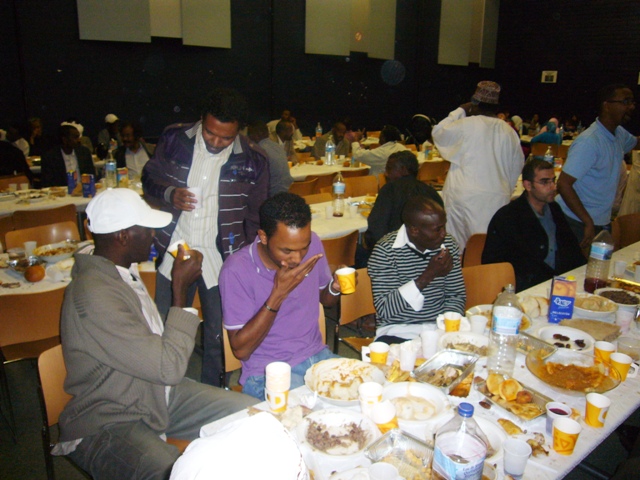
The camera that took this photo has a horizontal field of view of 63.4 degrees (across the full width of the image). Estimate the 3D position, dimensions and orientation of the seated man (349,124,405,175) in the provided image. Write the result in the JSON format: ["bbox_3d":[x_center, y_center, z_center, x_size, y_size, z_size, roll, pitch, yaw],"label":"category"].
[{"bbox_3d":[0.722,-0.745,6.257,0.620,1.260,0.750,-7,17,-24],"label":"seated man"}]

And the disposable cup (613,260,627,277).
[{"bbox_3d":[1.523,0.137,2.611,0.068,0.076,0.068,0,18,0],"label":"disposable cup"}]

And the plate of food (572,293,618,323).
[{"bbox_3d":[1.124,0.264,2.127,0.220,0.060,0.220,1,16,0],"label":"plate of food"}]

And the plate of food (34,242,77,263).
[{"bbox_3d":[-1.423,0.077,2.782,0.245,0.062,0.245,0,18,0],"label":"plate of food"}]

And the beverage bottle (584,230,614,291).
[{"bbox_3d":[1.253,0.085,2.310,0.110,0.310,0.110,1,16,0],"label":"beverage bottle"}]

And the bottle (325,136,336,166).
[{"bbox_3d":[0.115,-0.997,5.760,0.088,0.315,0.088,0,18,0],"label":"bottle"}]

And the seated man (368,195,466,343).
[{"bbox_3d":[0.527,0.438,2.170,0.500,1.240,0.760,-9,20,-27],"label":"seated man"}]

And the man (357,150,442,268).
[{"bbox_3d":[0.444,-0.017,3.661,0.550,1.230,0.780,-14,22,-43],"label":"man"}]

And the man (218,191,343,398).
[{"bbox_3d":[-0.037,0.469,1.837,0.530,1.240,0.780,-10,19,-34],"label":"man"}]

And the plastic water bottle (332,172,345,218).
[{"bbox_3d":[0.134,-0.325,3.639,0.088,0.320,0.088,0,18,0],"label":"plastic water bottle"}]

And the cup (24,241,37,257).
[{"bbox_3d":[-1.542,0.048,2.748,0.070,0.088,0.070,1,16,0],"label":"cup"}]

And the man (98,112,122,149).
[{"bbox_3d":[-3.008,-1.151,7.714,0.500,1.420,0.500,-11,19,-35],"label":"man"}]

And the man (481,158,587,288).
[{"bbox_3d":[1.223,0.244,2.645,0.580,1.280,0.800,-12,20,-38],"label":"man"}]

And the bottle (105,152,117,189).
[{"bbox_3d":[-1.817,-0.609,4.504,0.088,0.318,0.088,0,18,0],"label":"bottle"}]

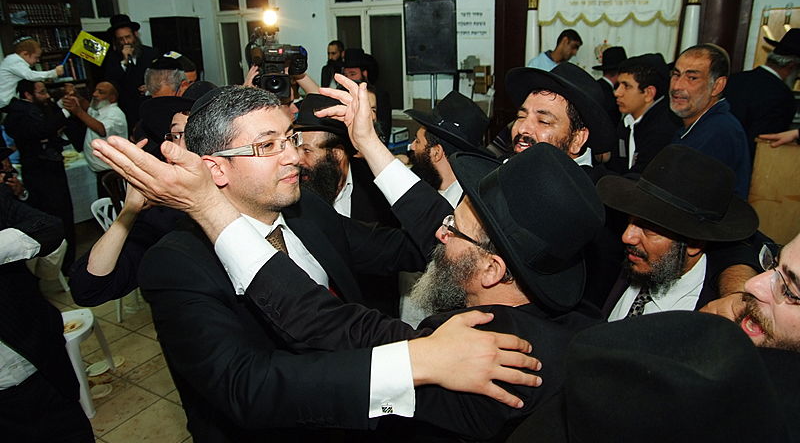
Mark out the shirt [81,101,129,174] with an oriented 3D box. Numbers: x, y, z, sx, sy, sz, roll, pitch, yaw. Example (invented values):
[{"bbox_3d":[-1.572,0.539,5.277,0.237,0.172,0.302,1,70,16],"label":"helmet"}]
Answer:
[{"bbox_3d":[-2.279,-0.647,4.500,0.370,0.600,0.460,-9,19,-24],"label":"shirt"}]

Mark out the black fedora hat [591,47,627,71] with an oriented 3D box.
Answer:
[{"bbox_3d":[1.436,-1.080,3.850,0.350,0.135,0.310,-6,18,-17],"label":"black fedora hat"}]

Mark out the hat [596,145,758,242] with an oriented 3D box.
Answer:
[{"bbox_3d":[0.614,-0.074,1.265,0.360,0.145,0.315,1,27,-12],"label":"hat"}]

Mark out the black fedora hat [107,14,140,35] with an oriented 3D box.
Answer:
[{"bbox_3d":[-2.385,-1.714,5.000,0.310,0.135,0.350,-2,20,-6],"label":"black fedora hat"}]

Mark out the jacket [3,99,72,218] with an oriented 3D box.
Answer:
[{"bbox_3d":[-2.950,-0.488,4.700,0.380,1.000,0.480,-5,18,-13],"label":"jacket"}]

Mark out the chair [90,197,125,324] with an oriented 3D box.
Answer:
[{"bbox_3d":[-1.877,0.285,4.066,0.490,0.820,0.450,13,22,39],"label":"chair"}]

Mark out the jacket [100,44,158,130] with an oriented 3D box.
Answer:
[{"bbox_3d":[-2.394,-1.159,5.150,0.530,0.820,0.340,-8,18,-20],"label":"jacket"}]

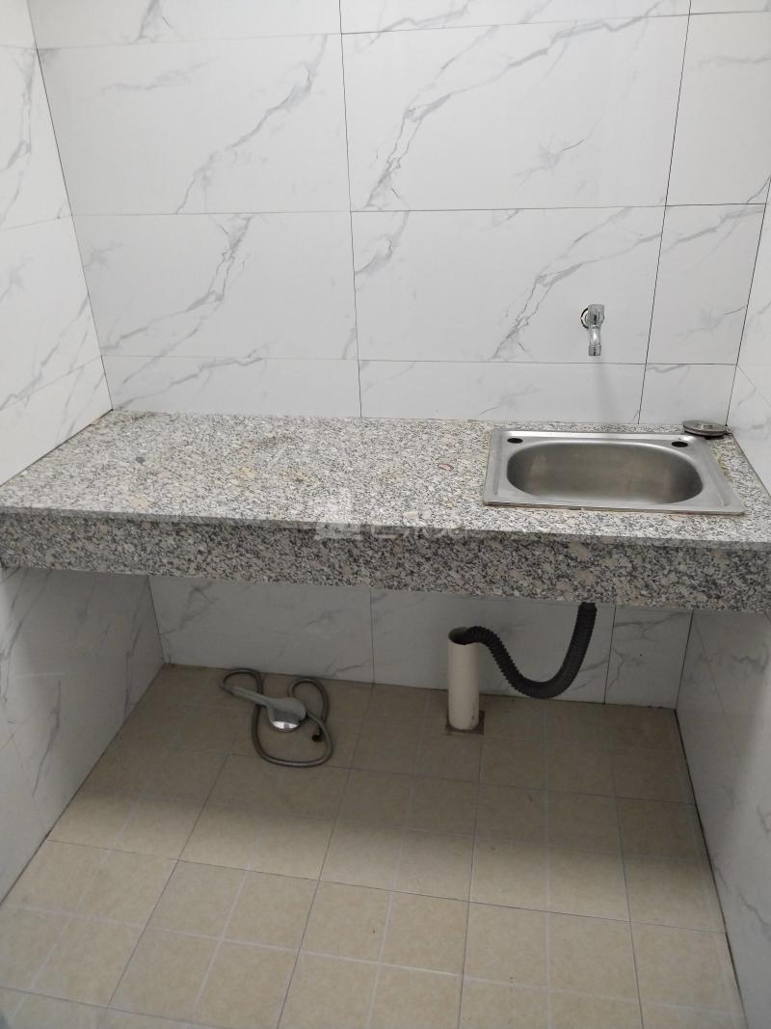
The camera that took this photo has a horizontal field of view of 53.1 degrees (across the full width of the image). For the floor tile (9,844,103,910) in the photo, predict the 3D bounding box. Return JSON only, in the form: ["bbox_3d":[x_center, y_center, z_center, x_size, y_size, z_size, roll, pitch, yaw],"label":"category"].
[{"bbox_3d":[-0.662,0.746,1.575,0.150,0.010,0.150,3,28,10],"label":"floor tile"}]

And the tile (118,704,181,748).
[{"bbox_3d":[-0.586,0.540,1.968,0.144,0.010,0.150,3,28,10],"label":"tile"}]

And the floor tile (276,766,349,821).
[{"bbox_3d":[-0.166,0.630,1.756,0.150,0.010,0.150,3,28,10],"label":"floor tile"}]

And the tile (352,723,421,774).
[{"bbox_3d":[0.007,0.569,1.861,0.150,0.010,0.150,3,28,10],"label":"tile"}]

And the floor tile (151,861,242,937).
[{"bbox_3d":[-0.366,0.759,1.520,0.150,0.010,0.150,3,28,10],"label":"floor tile"}]

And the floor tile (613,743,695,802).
[{"bbox_3d":[0.597,0.598,1.762,0.150,0.010,0.150,3,28,10],"label":"floor tile"}]

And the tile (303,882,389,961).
[{"bbox_3d":[-0.072,0.776,1.474,0.149,0.010,0.149,3,28,10],"label":"tile"}]

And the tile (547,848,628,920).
[{"bbox_3d":[0.397,0.729,1.526,0.150,0.010,0.150,3,28,10],"label":"tile"}]

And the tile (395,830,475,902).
[{"bbox_3d":[0.102,0.714,1.577,0.150,0.010,0.150,3,28,10],"label":"tile"}]

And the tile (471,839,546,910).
[{"bbox_3d":[0.250,0.721,1.551,0.150,0.010,0.150,3,28,10],"label":"tile"}]

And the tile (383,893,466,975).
[{"bbox_3d":[0.075,0.784,1.449,0.149,0.010,0.149,3,28,10],"label":"tile"}]

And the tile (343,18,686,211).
[{"bbox_3d":[0.223,-0.724,1.422,0.600,0.300,0.010,3,28,10],"label":"tile"}]

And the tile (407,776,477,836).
[{"bbox_3d":[0.128,0.644,1.707,0.150,0.010,0.150,3,28,10],"label":"tile"}]

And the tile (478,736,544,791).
[{"bbox_3d":[0.302,0.583,1.812,0.150,0.010,0.150,3,28,10],"label":"tile"}]

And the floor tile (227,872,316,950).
[{"bbox_3d":[-0.219,0.765,1.496,0.150,0.010,0.150,3,28,10],"label":"floor tile"}]

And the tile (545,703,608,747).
[{"bbox_3d":[0.476,0.524,1.916,0.150,0.010,0.150,3,28,10],"label":"tile"}]

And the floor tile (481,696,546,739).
[{"bbox_3d":[0.328,0.518,1.948,0.149,0.010,0.149,3,28,10],"label":"floor tile"}]

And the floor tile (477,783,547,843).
[{"bbox_3d":[0.276,0.653,1.680,0.150,0.010,0.150,3,28,10],"label":"floor tile"}]

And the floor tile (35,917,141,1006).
[{"bbox_3d":[-0.540,0.818,1.416,0.150,0.010,0.150,3,28,10],"label":"floor tile"}]

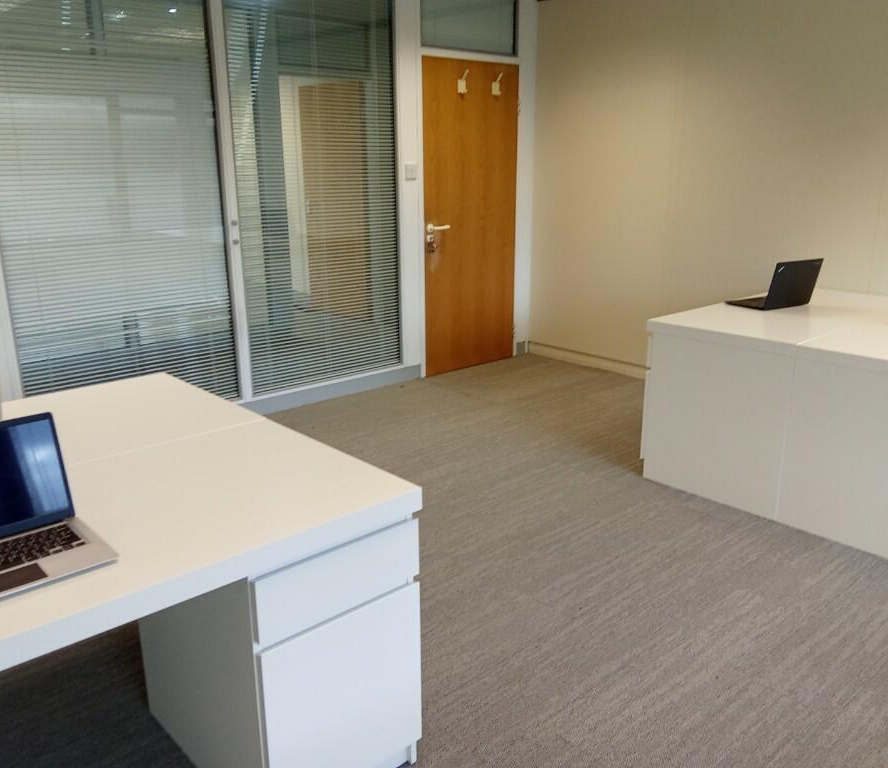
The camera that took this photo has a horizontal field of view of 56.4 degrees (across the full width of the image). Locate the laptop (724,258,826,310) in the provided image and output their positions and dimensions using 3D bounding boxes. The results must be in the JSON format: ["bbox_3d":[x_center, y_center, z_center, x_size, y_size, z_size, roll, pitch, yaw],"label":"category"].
[{"bbox_3d":[1.551,-0.482,3.888,0.318,0.229,0.269,-9,18,-29],"label":"laptop"}]

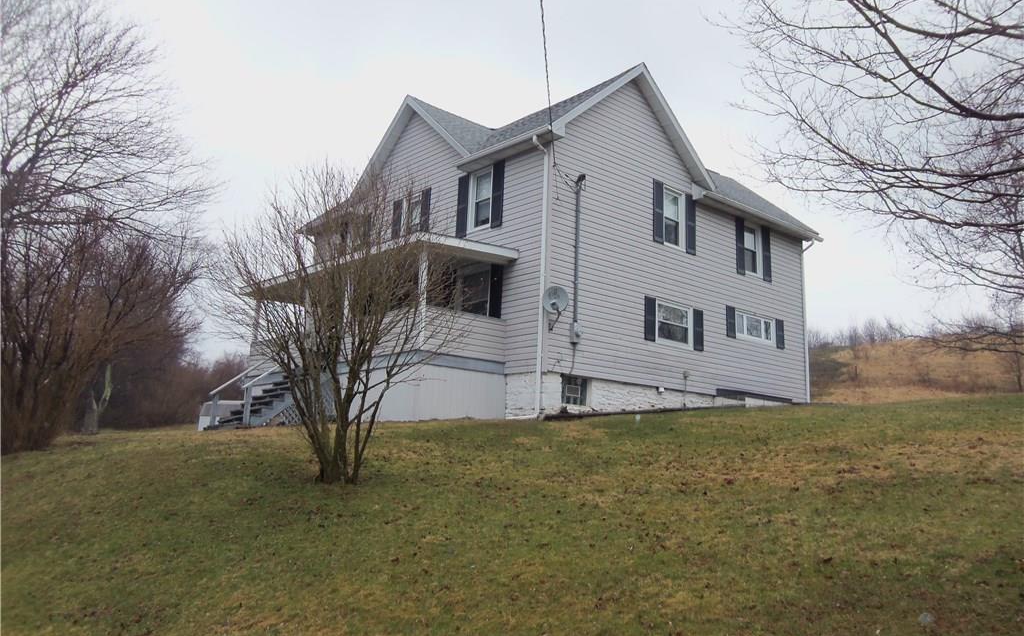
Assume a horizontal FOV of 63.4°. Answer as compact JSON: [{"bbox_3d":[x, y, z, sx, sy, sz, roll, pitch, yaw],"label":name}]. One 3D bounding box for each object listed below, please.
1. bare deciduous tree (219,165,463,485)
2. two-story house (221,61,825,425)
[{"bbox_3d":[-2.047,-0.010,10.086,2.850,3.900,2.800,3,-10,0],"label":"bare deciduous tree"},{"bbox_3d":[-0.308,-0.955,22.698,14.400,8.650,11.150,11,-13,-40],"label":"two-story house"}]

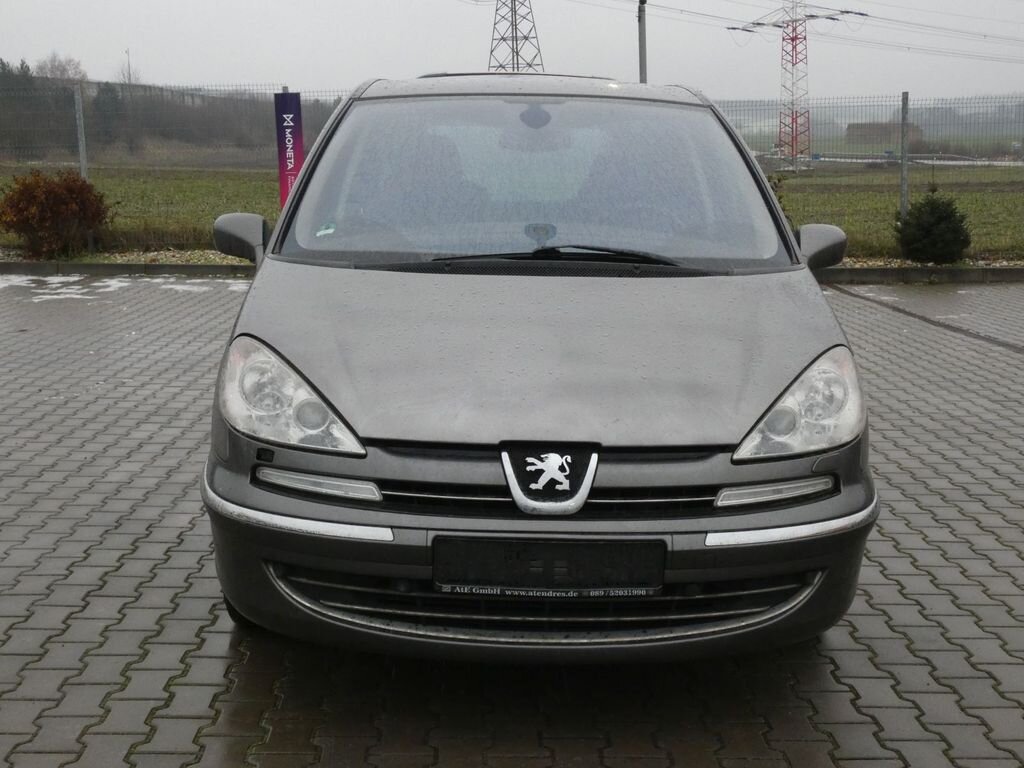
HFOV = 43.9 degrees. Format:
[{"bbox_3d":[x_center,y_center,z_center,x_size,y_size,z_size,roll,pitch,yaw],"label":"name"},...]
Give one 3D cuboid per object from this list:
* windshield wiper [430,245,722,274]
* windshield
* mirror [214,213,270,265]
[{"bbox_3d":[0.208,-0.389,3.967,0.900,0.110,0.160,1,10,-1],"label":"windshield wiper"},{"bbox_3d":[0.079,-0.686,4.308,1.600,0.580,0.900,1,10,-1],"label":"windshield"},{"bbox_3d":[-0.931,-0.505,4.407,0.200,0.170,0.150,1,10,-1],"label":"mirror"}]

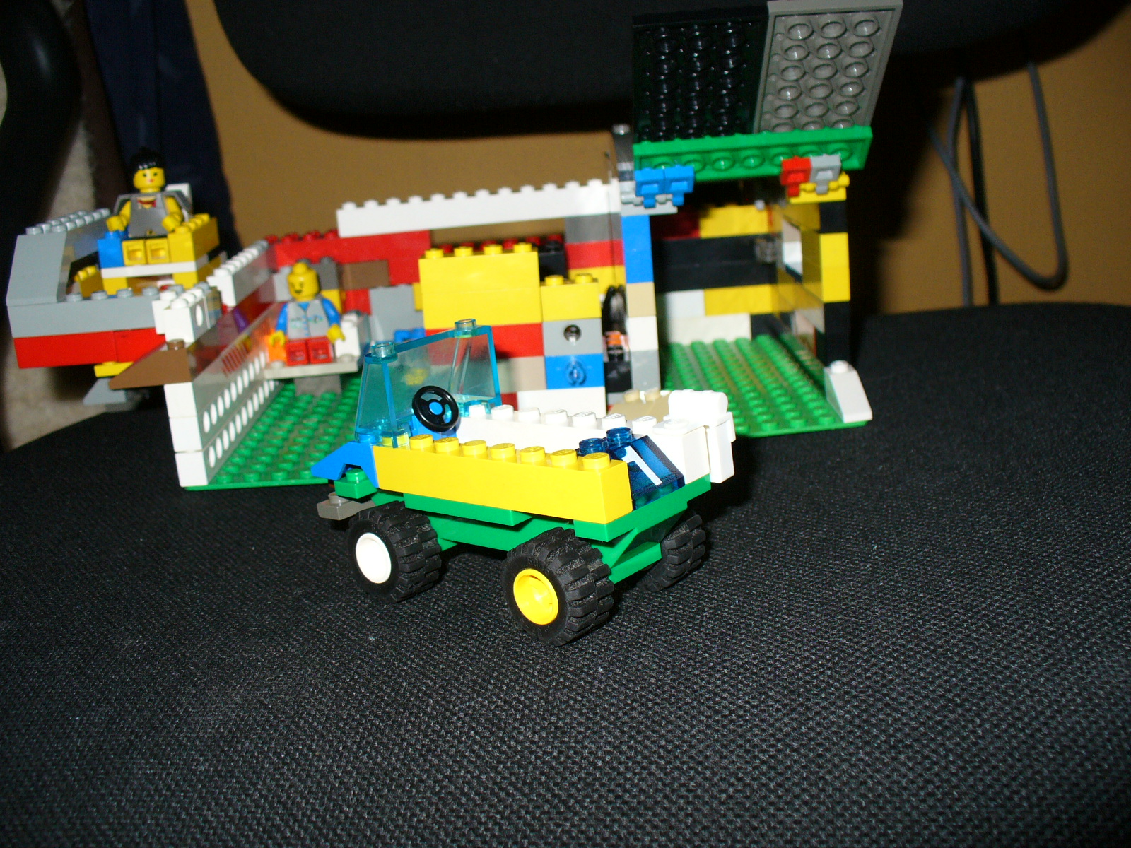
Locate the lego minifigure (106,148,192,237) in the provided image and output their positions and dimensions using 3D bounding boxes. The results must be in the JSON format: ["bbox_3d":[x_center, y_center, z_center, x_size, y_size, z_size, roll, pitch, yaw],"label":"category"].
[{"bbox_3d":[-0.143,-0.075,0.414,0.026,0.037,0.019,-4,18,1],"label":"lego minifigure"}]

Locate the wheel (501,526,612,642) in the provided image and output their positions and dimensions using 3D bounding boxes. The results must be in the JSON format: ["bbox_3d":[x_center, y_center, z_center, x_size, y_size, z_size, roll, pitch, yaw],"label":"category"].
[{"bbox_3d":[-0.001,0.031,0.231,0.021,0.021,0.012,5,18,42],"label":"wheel"}]

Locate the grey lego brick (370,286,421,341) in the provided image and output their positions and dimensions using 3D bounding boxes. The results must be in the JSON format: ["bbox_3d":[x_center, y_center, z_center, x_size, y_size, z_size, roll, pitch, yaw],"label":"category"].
[{"bbox_3d":[-0.061,-0.041,0.449,0.021,0.020,0.008,-4,16,1],"label":"grey lego brick"}]

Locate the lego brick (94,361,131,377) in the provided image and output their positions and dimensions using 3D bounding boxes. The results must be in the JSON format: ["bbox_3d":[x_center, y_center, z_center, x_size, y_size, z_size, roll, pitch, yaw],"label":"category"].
[{"bbox_3d":[-0.139,-0.019,0.383,0.015,0.004,0.011,-4,18,1],"label":"lego brick"}]

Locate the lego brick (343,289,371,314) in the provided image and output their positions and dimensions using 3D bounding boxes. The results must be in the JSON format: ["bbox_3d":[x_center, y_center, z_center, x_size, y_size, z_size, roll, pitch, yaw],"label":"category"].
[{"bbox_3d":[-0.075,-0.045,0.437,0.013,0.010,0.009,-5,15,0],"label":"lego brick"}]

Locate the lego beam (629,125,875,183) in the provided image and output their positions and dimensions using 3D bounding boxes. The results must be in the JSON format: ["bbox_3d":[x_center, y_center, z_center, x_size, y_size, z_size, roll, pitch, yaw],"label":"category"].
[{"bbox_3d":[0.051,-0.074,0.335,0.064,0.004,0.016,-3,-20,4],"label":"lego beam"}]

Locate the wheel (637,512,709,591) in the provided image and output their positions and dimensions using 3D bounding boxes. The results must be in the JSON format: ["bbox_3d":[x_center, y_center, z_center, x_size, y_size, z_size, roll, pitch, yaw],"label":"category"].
[{"bbox_3d":[0.019,0.024,0.252,0.021,0.021,0.012,5,18,42],"label":"wheel"}]

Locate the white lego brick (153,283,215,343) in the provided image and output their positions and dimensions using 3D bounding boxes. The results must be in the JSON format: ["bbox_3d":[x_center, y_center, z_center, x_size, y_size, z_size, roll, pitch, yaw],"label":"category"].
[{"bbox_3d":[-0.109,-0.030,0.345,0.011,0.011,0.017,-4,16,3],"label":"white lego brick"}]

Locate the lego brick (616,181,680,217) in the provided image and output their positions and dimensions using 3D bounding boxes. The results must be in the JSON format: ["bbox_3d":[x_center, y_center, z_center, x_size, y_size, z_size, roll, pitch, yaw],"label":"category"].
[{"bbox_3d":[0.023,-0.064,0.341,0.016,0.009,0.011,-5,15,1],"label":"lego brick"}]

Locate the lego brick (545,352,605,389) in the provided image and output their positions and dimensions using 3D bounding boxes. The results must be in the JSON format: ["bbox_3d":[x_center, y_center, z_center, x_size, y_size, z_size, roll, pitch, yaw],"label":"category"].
[{"bbox_3d":[0.003,-0.016,0.338,0.016,0.010,0.008,-4,15,0],"label":"lego brick"}]

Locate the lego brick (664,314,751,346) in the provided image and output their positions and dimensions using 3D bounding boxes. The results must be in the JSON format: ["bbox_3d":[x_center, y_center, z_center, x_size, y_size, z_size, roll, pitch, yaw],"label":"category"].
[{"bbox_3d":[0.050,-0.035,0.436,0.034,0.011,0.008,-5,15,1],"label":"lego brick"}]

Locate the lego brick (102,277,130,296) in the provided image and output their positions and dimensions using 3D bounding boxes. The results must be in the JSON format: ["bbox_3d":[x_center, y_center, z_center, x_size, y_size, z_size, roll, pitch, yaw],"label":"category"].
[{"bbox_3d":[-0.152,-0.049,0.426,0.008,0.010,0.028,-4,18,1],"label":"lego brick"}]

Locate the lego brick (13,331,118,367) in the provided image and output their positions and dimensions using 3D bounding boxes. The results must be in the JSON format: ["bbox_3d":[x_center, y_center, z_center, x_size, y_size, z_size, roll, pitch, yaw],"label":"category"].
[{"bbox_3d":[-0.152,-0.024,0.370,0.031,0.010,0.010,-4,17,0],"label":"lego brick"}]

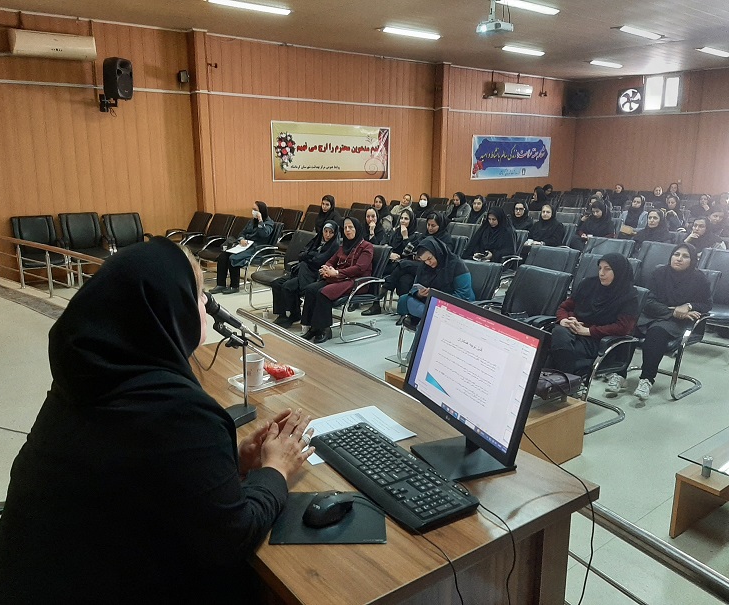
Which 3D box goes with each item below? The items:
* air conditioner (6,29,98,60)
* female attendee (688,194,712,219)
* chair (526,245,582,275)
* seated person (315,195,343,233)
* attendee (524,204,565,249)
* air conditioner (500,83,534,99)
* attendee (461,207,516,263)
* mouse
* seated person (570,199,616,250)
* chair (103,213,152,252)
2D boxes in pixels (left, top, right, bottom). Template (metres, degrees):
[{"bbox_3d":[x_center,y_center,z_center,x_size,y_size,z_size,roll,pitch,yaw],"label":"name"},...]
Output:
[{"bbox_3d":[-4.409,-3.641,8.608,1.040,0.330,0.250,-9,17,-33],"label":"air conditioner"},{"bbox_3d":[6.160,-1.392,11.286,0.800,1.200,0.520,-10,17,-37],"label":"female attendee"},{"bbox_3d":[1.678,-0.003,5.886,0.640,0.970,0.580,-12,18,-42],"label":"chair"},{"bbox_3d":[-0.740,-0.820,8.660,0.780,1.250,0.520,-9,17,-33],"label":"seated person"},{"bbox_3d":[2.325,-0.693,8.303,0.520,1.260,0.760,12,18,41],"label":"attendee"},{"bbox_3d":[3.446,-4.818,13.820,0.980,0.300,0.230,-9,17,-33],"label":"air conditioner"},{"bbox_3d":[1.550,-0.564,7.769,0.780,1.260,0.560,-12,19,-41],"label":"attendee"},{"bbox_3d":[-0.069,0.398,1.158,0.110,0.038,0.062,-10,17,-35],"label":"mouse"},{"bbox_3d":[3.193,-0.844,8.825,0.820,1.220,0.500,-11,18,-39],"label":"seated person"},{"bbox_3d":[-3.659,-0.872,9.334,0.600,0.970,0.660,-9,17,-33],"label":"chair"}]

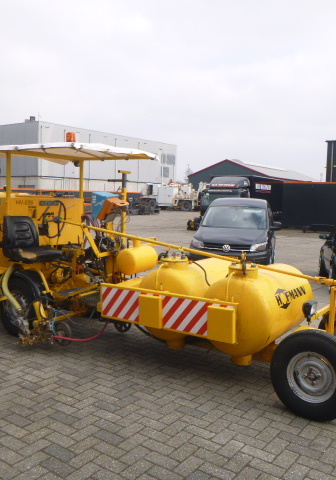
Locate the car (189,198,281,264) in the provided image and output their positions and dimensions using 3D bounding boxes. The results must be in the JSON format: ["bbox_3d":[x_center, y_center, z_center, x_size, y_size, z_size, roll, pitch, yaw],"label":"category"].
[{"bbox_3d":[1.772,-0.134,11.634,1.800,1.820,4.420,3,5,14],"label":"car"}]

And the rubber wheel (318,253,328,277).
[{"bbox_3d":[3.713,0.545,11.007,0.190,0.580,0.580,3,5,14],"label":"rubber wheel"}]

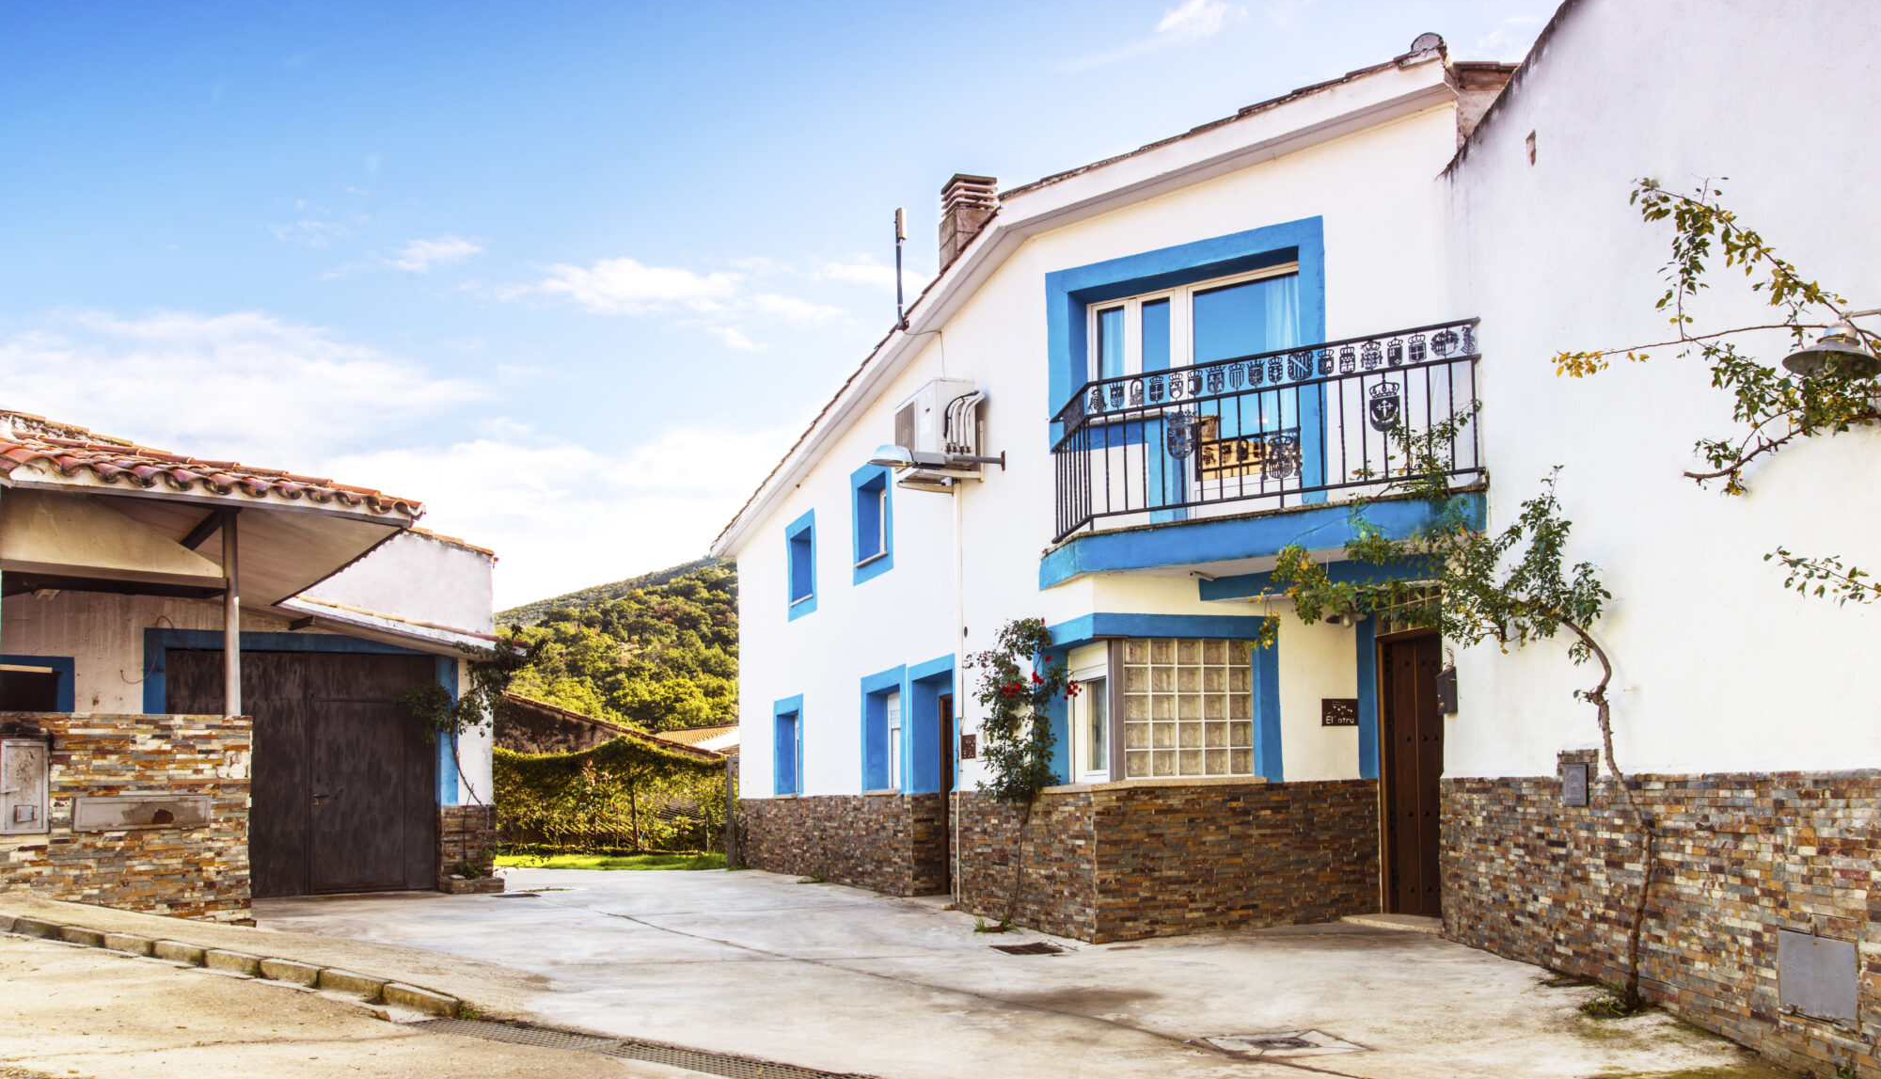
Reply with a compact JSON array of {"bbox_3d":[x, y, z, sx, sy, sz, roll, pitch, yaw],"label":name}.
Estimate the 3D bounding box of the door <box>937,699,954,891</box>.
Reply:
[{"bbox_3d":[0.196,2.410,13.990,0.100,2.020,1.000,2,-7,-19],"label":"door"}]

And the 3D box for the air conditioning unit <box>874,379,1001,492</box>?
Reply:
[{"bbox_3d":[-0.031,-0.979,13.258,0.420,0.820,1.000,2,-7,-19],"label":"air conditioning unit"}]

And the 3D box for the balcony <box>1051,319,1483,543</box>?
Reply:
[{"bbox_3d":[2.153,-0.731,10.476,3.250,1.000,0.600,-5,-8,33],"label":"balcony"}]

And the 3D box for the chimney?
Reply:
[{"bbox_3d":[0.279,-3.036,14.426,0.450,1.050,0.450,2,-7,-19],"label":"chimney"}]

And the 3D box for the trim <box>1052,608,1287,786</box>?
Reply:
[{"bbox_3d":[1.722,1.193,11.155,1.580,1.200,0.800,1,-7,-14],"label":"trim"}]

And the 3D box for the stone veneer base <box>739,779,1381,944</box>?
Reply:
[{"bbox_3d":[0.165,3.390,16.465,2.300,1.080,12.400,3,-11,-19],"label":"stone veneer base"}]

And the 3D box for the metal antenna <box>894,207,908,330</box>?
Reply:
[{"bbox_3d":[-0.372,-2.563,13.828,0.100,1.120,0.100,2,-7,-19],"label":"metal antenna"}]

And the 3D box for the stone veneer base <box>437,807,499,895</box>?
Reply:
[{"bbox_3d":[-5.436,3.577,16.956,0.680,1.000,0.500,1,-7,-17],"label":"stone veneer base"}]

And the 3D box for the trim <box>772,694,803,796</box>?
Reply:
[{"bbox_3d":[-1.893,2.724,19.299,0.220,1.270,1.500,2,-7,-19],"label":"trim"}]

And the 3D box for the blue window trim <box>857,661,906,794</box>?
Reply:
[{"bbox_3d":[-0.501,2.004,15.403,0.220,1.290,1.500,2,-7,-19],"label":"blue window trim"}]

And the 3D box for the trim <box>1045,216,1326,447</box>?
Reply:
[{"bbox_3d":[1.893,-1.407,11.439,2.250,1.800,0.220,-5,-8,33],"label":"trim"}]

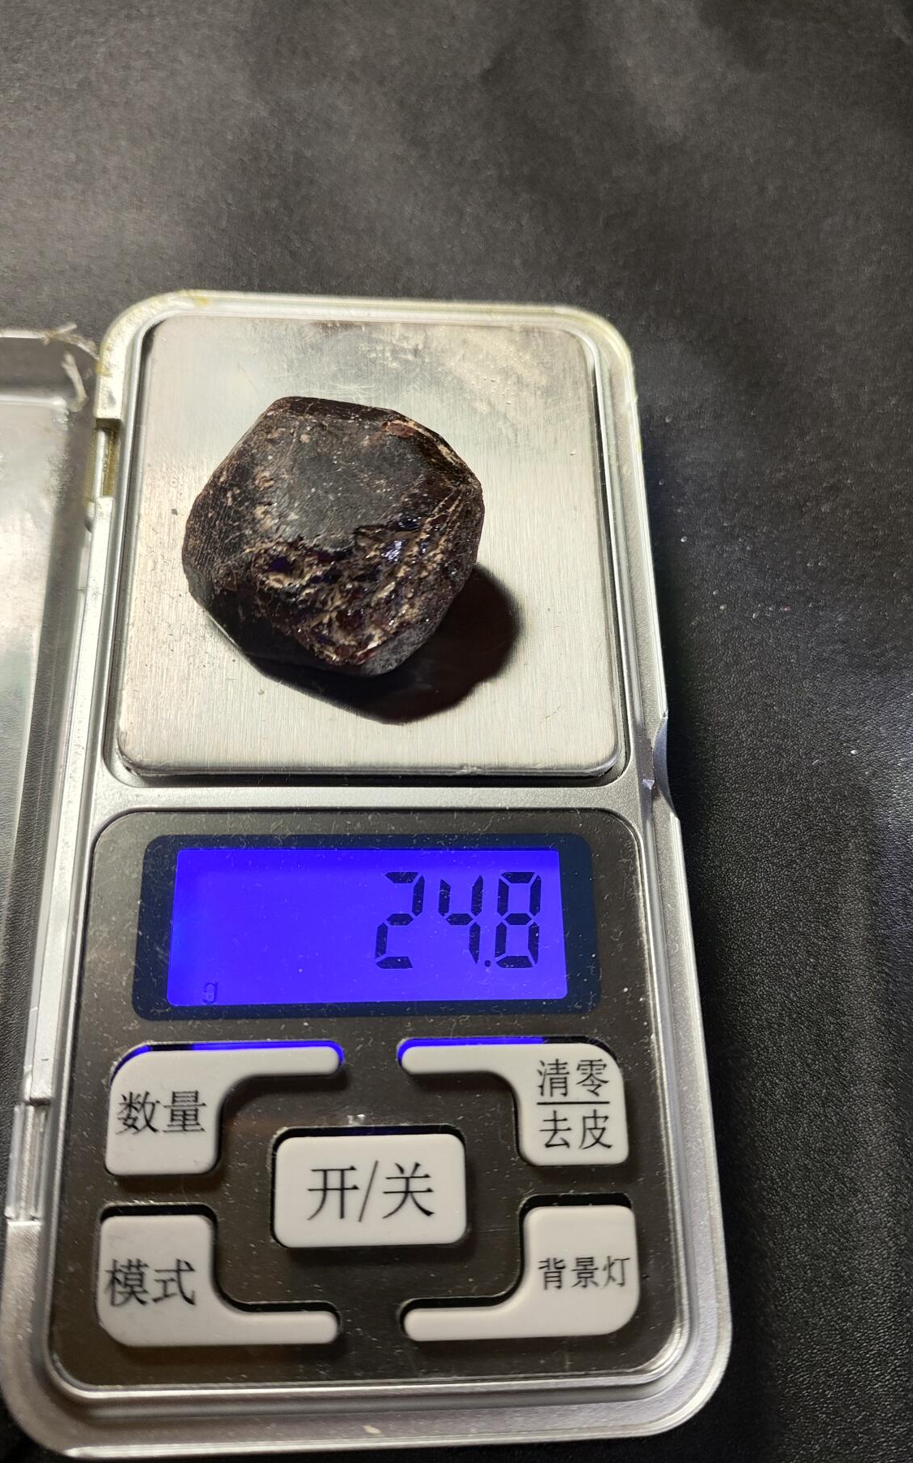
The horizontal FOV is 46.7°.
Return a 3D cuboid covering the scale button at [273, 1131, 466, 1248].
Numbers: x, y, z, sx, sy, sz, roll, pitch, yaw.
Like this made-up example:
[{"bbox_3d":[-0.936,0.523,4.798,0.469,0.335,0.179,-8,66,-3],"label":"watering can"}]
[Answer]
[{"bbox_3d":[-0.007,0.040,0.093,0.017,0.003,0.009,0,72,-4],"label":"scale button"}]

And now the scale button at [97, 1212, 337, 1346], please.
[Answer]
[{"bbox_3d":[-0.020,0.046,0.090,0.020,0.003,0.010,0,72,-4],"label":"scale button"}]

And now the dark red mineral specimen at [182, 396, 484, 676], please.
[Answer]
[{"bbox_3d":[-0.012,-0.018,0.101,0.029,0.019,0.028,0,72,-4],"label":"dark red mineral specimen"}]

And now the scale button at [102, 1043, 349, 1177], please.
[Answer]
[{"bbox_3d":[-0.020,0.034,0.094,0.020,0.003,0.010,0,72,-4],"label":"scale button"}]

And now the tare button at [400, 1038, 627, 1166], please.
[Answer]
[{"bbox_3d":[0.005,0.034,0.096,0.020,0.003,0.010,0,72,-4],"label":"tare button"}]

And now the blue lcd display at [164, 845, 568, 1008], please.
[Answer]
[{"bbox_3d":[-0.008,0.018,0.100,0.037,0.002,0.014,0,72,-4],"label":"blue lcd display"}]

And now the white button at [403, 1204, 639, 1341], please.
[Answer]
[{"bbox_3d":[0.005,0.047,0.091,0.020,0.003,0.010,0,72,-4],"label":"white button"}]

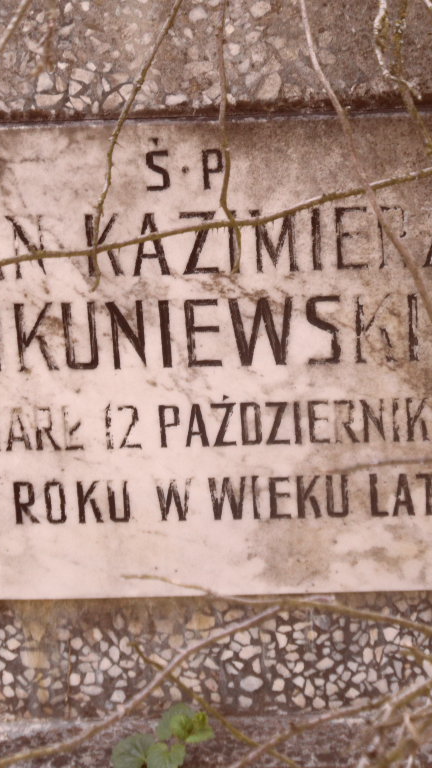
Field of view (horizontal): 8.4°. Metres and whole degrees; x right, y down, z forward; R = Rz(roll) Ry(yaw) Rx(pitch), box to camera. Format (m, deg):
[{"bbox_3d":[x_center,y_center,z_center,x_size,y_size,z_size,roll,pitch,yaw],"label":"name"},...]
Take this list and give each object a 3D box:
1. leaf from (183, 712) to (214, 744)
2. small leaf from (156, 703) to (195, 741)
[{"bbox_3d":[-0.012,0.239,2.060,0.022,0.020,0.016,-3,25,-2],"label":"leaf"},{"bbox_3d":[-0.028,0.236,2.070,0.027,0.023,0.018,-3,25,-2],"label":"small leaf"}]

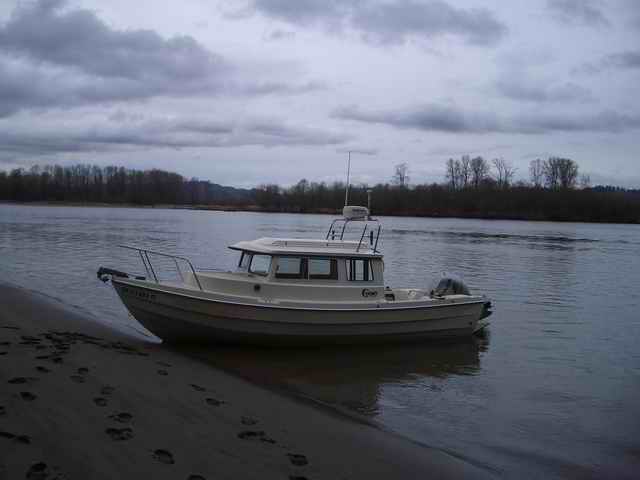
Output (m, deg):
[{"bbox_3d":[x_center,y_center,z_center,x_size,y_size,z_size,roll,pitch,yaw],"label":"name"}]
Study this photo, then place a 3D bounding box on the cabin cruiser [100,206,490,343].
[{"bbox_3d":[-0.165,0.698,13.408,8.400,2.780,2.550,1,3,-23],"label":"cabin cruiser"}]

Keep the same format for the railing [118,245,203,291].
[{"bbox_3d":[-3.082,0.523,12.191,1.380,0.790,1.500,1,3,-23],"label":"railing"}]

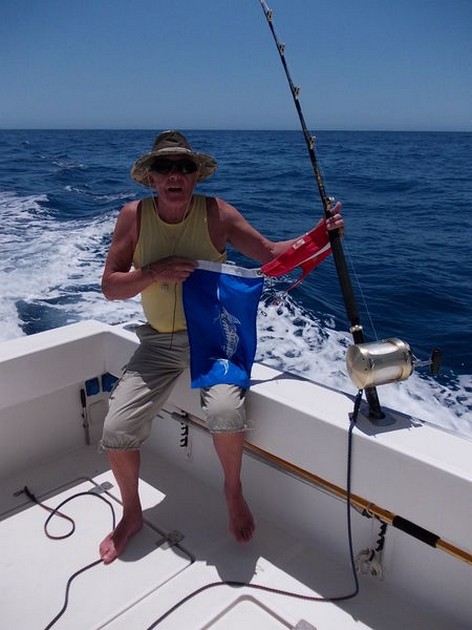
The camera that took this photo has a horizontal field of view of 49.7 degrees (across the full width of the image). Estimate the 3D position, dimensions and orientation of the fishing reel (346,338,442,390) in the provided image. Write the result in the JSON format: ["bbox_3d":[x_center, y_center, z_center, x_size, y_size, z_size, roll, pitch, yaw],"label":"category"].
[{"bbox_3d":[0.507,0.148,1.661,0.245,0.145,0.185,-11,-4,-18],"label":"fishing reel"}]

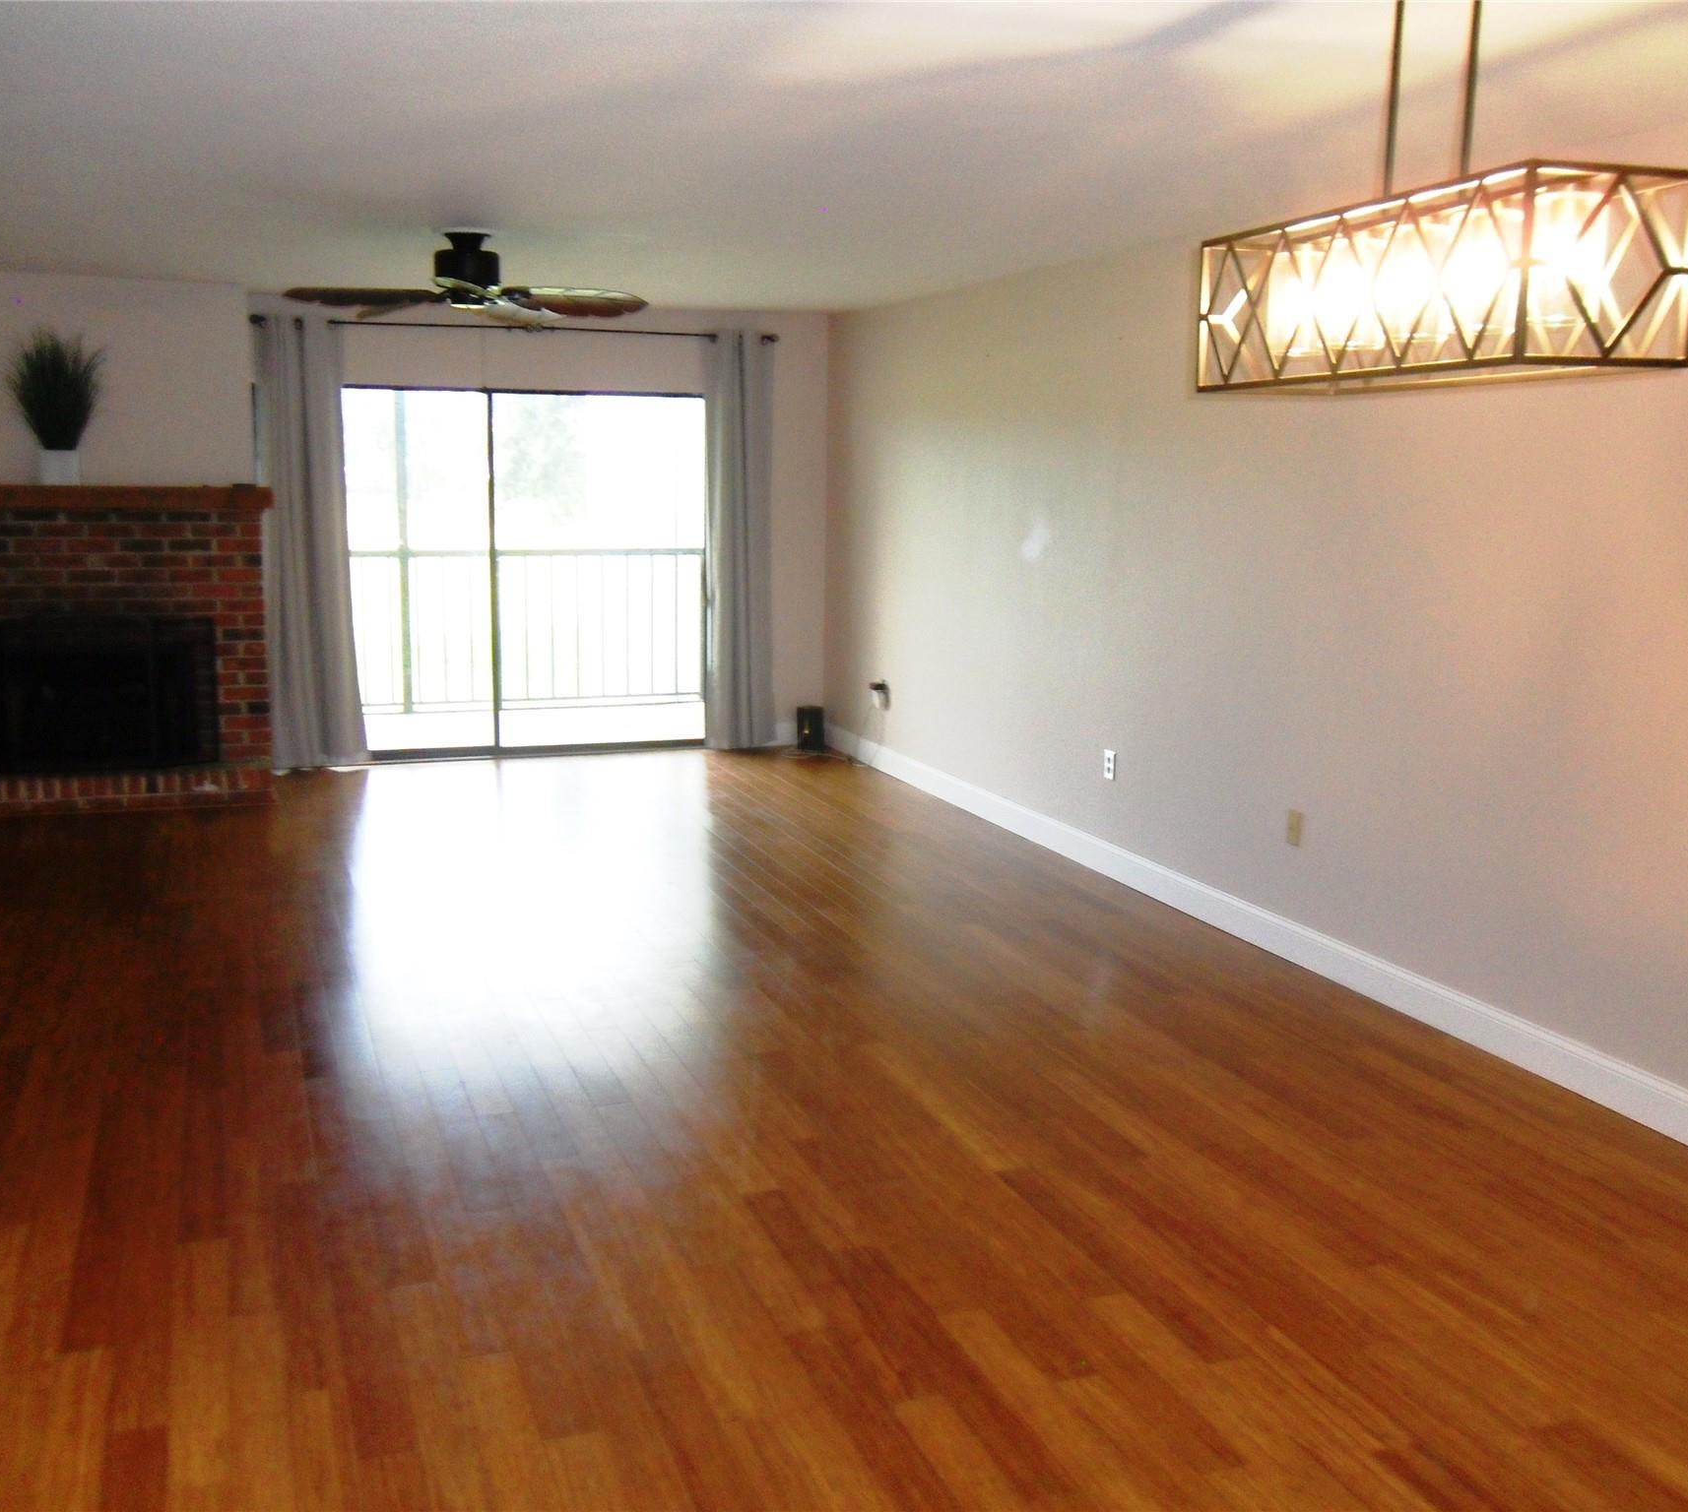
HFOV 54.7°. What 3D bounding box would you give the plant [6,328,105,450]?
[{"bbox_3d":[-3.524,-1.641,7.311,0.396,0.531,0.396,-3,11,-21],"label":"plant"}]

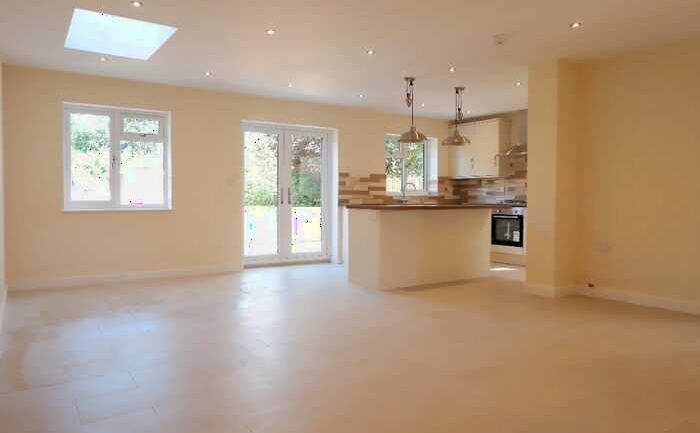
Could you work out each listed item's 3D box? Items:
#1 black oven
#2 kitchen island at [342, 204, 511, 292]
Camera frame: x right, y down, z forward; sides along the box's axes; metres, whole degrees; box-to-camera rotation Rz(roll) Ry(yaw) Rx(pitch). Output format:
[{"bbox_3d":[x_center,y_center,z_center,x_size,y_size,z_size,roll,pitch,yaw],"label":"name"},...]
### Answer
[{"bbox_3d":[2.650,0.146,7.373,0.552,0.616,0.601,-1,2,-33],"label":"black oven"},{"bbox_3d":[1.026,0.329,5.910,2.137,0.916,0.729,-1,2,-33],"label":"kitchen island"}]

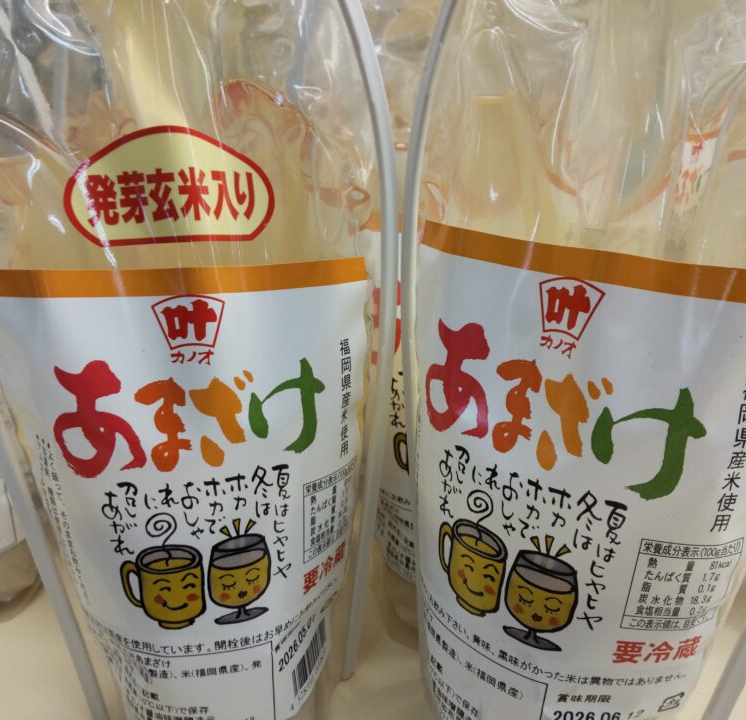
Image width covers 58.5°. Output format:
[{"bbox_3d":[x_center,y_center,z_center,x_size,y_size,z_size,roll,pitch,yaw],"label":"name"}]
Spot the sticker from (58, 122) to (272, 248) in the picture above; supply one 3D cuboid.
[{"bbox_3d":[-0.053,-0.046,0.175,0.054,0.030,0.003,-3,21,-10],"label":"sticker"}]

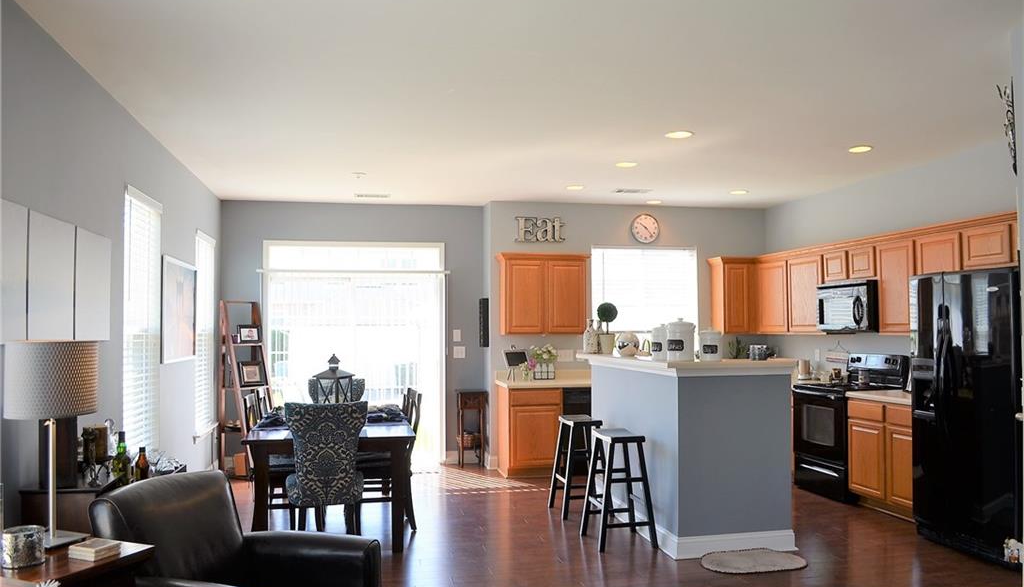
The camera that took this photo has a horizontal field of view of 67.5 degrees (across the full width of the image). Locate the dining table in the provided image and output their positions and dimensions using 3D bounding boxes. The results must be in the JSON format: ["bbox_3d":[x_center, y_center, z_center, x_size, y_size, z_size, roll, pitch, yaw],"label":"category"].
[{"bbox_3d":[-1.302,1.314,5.550,1.043,0.765,1.591,0,-2,-12],"label":"dining table"}]

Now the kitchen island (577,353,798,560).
[{"bbox_3d":[1.210,1.078,5.721,0.896,1.223,1.883,0,-2,-12],"label":"kitchen island"}]

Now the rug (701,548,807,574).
[{"bbox_3d":[1.493,1.646,4.711,0.690,0.025,0.380,0,-2,-12],"label":"rug"}]

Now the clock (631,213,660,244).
[{"bbox_3d":[1.447,-0.694,8.243,0.315,0.310,0.050,0,-3,-12],"label":"clock"}]

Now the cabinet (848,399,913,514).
[{"bbox_3d":[3.111,1.252,5.851,0.580,0.875,0.900,0,-3,-12],"label":"cabinet"}]

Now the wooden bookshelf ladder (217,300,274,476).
[{"bbox_3d":[-2.476,0.938,7.436,0.460,1.720,0.480,-2,-3,33],"label":"wooden bookshelf ladder"}]

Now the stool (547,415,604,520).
[{"bbox_3d":[0.536,1.353,6.050,0.400,0.735,0.440,0,-2,-12],"label":"stool"}]

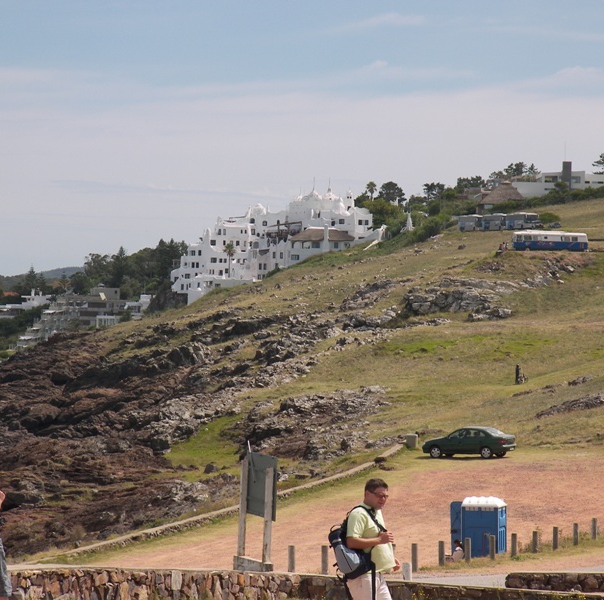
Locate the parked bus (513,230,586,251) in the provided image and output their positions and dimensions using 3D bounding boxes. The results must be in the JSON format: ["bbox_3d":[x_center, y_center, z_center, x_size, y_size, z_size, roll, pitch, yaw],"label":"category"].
[{"bbox_3d":[36.747,-8.753,480.000,10.800,3.200,2.500,0,0,-6],"label":"parked bus"}]

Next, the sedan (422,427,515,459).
[{"bbox_3d":[7.727,6.553,149.000,4.380,1.420,1.710,0,0,28],"label":"sedan"}]

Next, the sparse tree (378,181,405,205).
[{"bbox_3d":[23.496,-27.130,840.000,7.200,8.000,7.000,0,0,0],"label":"sparse tree"}]

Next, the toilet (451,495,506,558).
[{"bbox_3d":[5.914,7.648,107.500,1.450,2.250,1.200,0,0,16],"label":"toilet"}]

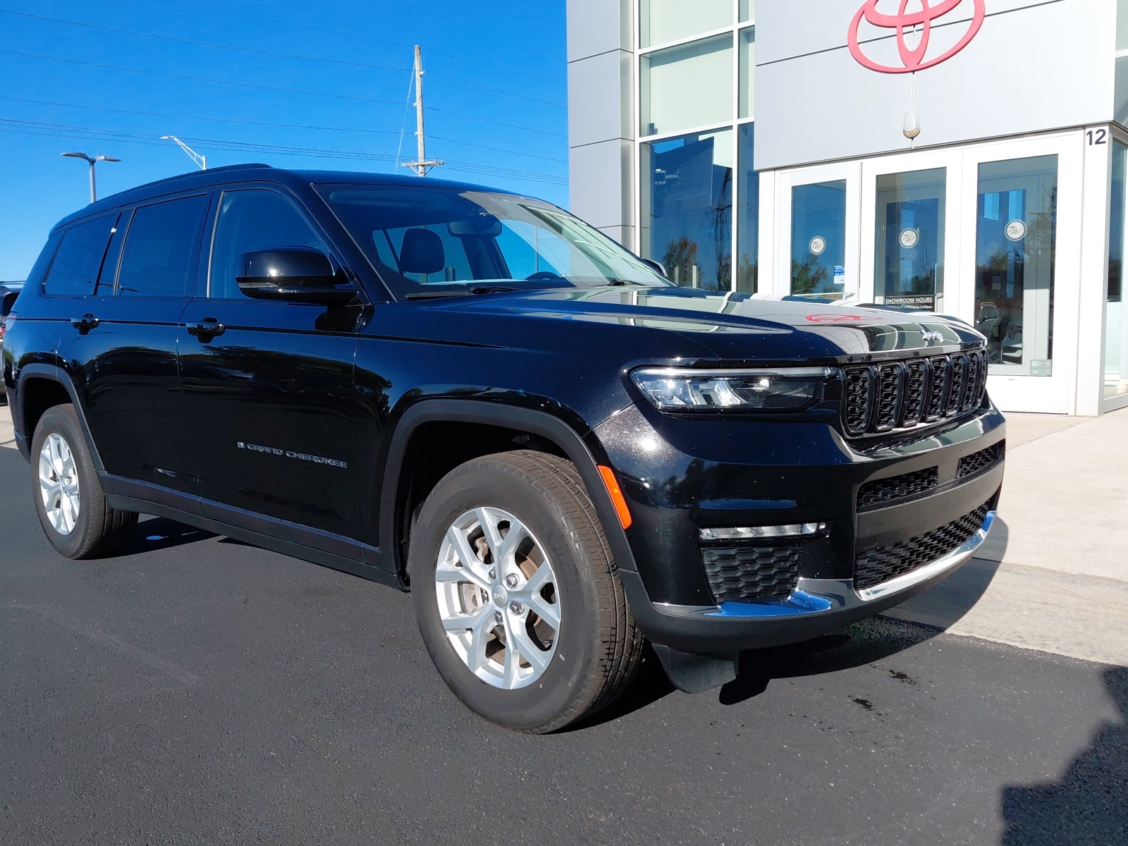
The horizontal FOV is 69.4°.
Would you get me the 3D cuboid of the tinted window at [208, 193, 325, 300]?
[{"bbox_3d":[-1.129,-0.709,3.075,0.881,0.485,0.050,4,-12,39],"label":"tinted window"}]

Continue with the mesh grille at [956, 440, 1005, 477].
[{"bbox_3d":[1.337,0.109,2.640,0.069,0.069,0.455,4,8,36],"label":"mesh grille"}]

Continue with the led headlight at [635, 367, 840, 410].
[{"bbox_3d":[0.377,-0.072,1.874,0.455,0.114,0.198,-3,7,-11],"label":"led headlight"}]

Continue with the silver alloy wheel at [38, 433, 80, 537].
[{"bbox_3d":[-2.506,0.299,4.189,0.495,0.495,0.168,4,9,39],"label":"silver alloy wheel"}]

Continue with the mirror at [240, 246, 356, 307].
[{"bbox_3d":[-0.848,-0.456,2.567,0.247,0.183,0.267,4,9,39],"label":"mirror"}]

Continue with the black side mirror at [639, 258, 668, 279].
[{"bbox_3d":[0.414,-0.738,4.050,0.218,0.178,0.257,4,9,39],"label":"black side mirror"}]

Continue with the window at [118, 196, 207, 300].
[{"bbox_3d":[-1.802,-0.778,3.624,0.772,0.465,0.050,4,-12,39],"label":"window"}]

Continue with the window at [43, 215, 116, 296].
[{"bbox_3d":[-2.509,-0.849,4.202,0.713,0.406,0.050,3,-13,41],"label":"window"}]

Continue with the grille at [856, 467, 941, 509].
[{"bbox_3d":[0.863,0.167,2.103,0.455,0.069,0.069,-7,9,-43],"label":"grille"}]

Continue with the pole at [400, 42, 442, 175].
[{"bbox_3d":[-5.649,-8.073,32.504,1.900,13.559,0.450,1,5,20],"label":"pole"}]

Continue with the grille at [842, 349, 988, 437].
[{"bbox_3d":[1.057,-0.105,2.351,0.119,0.208,1.327,4,9,39],"label":"grille"}]

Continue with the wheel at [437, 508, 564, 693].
[{"bbox_3d":[-0.135,0.470,2.287,0.495,0.495,0.168,5,9,41],"label":"wheel"}]

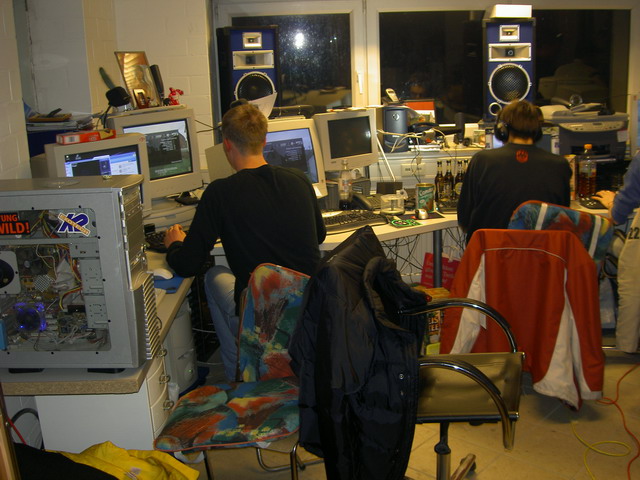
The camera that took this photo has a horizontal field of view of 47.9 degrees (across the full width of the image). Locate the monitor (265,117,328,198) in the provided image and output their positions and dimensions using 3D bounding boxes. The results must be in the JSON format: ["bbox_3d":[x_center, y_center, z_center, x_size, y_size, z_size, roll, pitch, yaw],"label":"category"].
[{"bbox_3d":[-0.275,-0.343,3.515,0.440,0.450,0.440,-15,19,-40],"label":"monitor"}]

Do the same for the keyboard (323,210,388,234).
[{"bbox_3d":[0.095,-0.080,3.584,0.460,0.040,0.180,-11,17,-31],"label":"keyboard"}]

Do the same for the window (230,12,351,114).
[{"bbox_3d":[-0.187,-1.136,4.722,0.840,0.720,0.080,-4,15,-5],"label":"window"}]

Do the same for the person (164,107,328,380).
[{"bbox_3d":[-0.305,0.108,3.201,0.620,1.380,0.850,-6,15,-15],"label":"person"}]

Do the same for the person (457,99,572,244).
[{"bbox_3d":[0.927,-0.012,3.584,0.530,1.320,0.720,0,15,7],"label":"person"}]

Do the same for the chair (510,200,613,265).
[{"bbox_3d":[1.148,0.195,3.580,0.500,0.900,0.570,2,15,15],"label":"chair"}]

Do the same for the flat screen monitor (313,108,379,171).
[{"bbox_3d":[0.068,-0.563,4.193,0.375,0.360,0.380,-12,13,-32],"label":"flat screen monitor"}]

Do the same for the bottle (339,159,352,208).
[{"bbox_3d":[0.140,-0.306,4.017,0.080,0.290,0.080,-2,15,0],"label":"bottle"}]

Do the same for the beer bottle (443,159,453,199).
[{"bbox_3d":[0.719,-0.321,4.016,0.062,0.240,0.062,-2,14,0],"label":"beer bottle"}]

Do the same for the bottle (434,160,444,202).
[{"bbox_3d":[0.684,-0.333,4.125,0.065,0.250,0.065,-2,15,0],"label":"bottle"}]

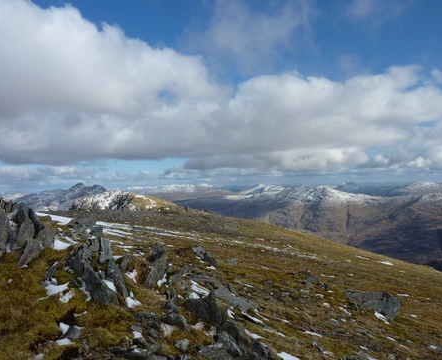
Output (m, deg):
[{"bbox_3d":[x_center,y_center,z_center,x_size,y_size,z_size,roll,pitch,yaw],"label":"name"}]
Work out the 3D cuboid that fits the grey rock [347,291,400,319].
[{"bbox_3d":[3.343,2.718,7.600,1.140,0.520,0.650,0,-1,0],"label":"grey rock"}]

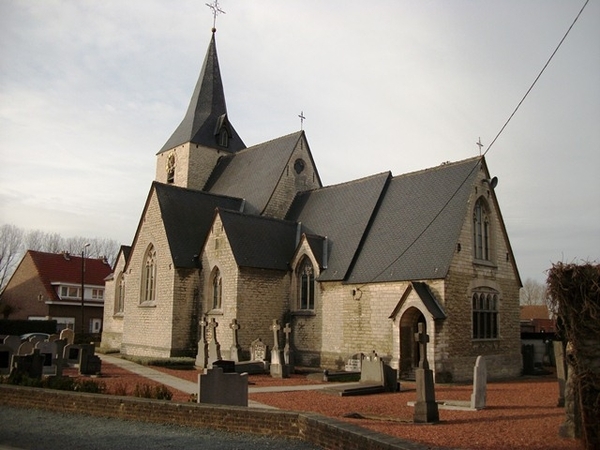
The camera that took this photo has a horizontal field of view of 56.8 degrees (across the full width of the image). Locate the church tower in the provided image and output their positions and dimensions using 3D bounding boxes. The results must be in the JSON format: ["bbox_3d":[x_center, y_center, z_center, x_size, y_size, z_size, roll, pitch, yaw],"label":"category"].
[{"bbox_3d":[-5.972,-2.705,34.634,4.340,20.360,4.340,9,-13,-41],"label":"church tower"}]

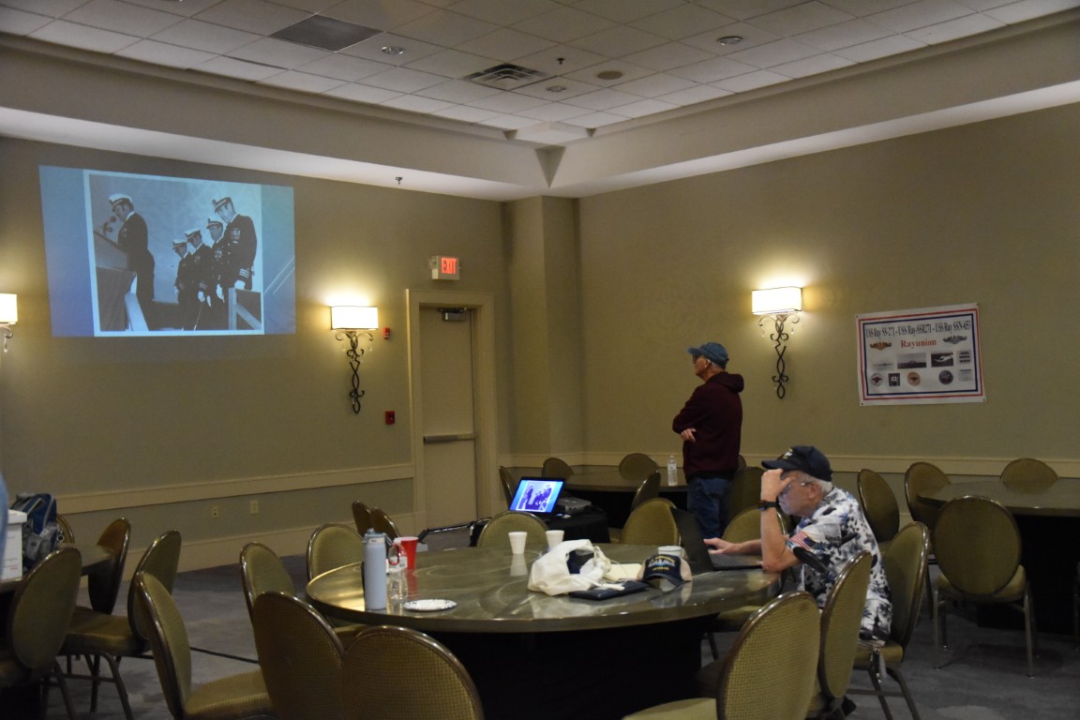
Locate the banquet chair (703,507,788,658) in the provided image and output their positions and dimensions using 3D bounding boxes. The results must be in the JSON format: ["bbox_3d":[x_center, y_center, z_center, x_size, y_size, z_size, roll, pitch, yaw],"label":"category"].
[{"bbox_3d":[0.886,1.120,5.346,0.560,0.865,0.460,-1,-2,-44],"label":"banquet chair"}]

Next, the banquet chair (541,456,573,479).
[{"bbox_3d":[0.306,1.323,10.553,0.470,0.890,0.610,-1,-2,-37],"label":"banquet chair"}]

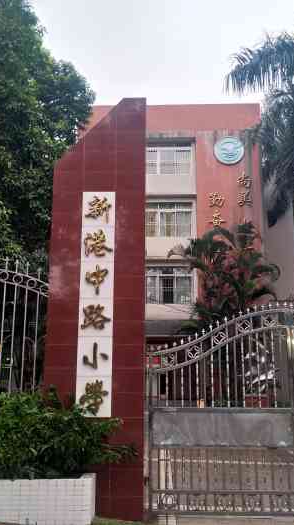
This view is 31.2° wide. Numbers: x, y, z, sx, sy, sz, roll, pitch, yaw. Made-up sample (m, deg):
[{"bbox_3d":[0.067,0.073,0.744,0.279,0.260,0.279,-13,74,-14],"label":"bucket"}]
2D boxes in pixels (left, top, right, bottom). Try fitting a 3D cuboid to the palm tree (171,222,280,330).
[{"bbox_3d":[2.824,2.307,17.986,3.600,7.200,3.400,0,-14,0],"label":"palm tree"}]

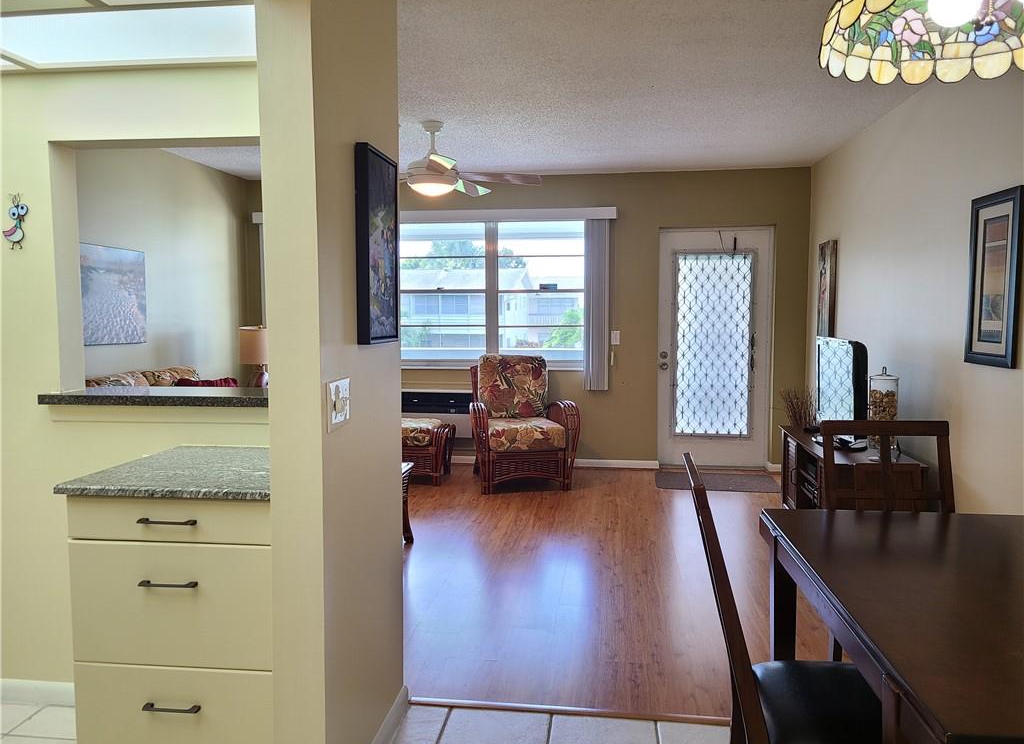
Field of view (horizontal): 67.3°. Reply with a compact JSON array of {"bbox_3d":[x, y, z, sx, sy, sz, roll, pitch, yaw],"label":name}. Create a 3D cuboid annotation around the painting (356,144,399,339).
[{"bbox_3d":[-0.374,-0.344,2.156,0.035,0.523,0.290,1,5,6],"label":"painting"}]

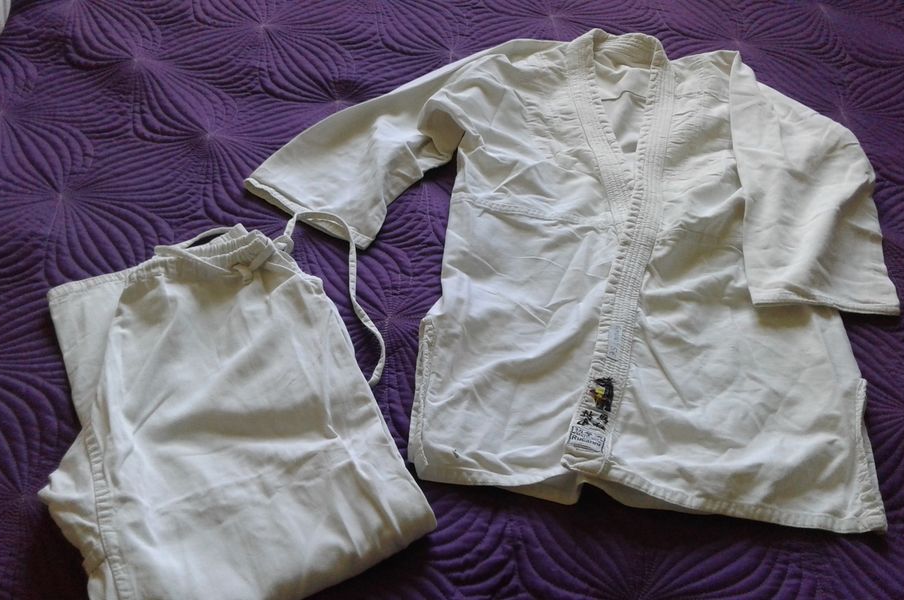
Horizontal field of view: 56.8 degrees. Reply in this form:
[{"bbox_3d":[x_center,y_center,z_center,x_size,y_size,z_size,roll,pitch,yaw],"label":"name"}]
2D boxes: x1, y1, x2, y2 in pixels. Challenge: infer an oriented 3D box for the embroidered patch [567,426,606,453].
[{"bbox_3d":[0.142,0.147,0.885,0.038,0.004,0.022,13,54,7],"label":"embroidered patch"}]

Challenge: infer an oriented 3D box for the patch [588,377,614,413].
[{"bbox_3d":[0.163,0.101,0.920,0.030,0.004,0.044,12,53,6],"label":"patch"}]

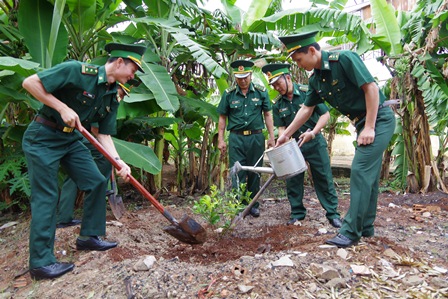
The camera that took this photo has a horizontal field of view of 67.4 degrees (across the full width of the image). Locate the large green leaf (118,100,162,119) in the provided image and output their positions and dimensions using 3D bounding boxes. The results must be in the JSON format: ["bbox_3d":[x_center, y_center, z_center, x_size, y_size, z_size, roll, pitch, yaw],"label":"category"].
[{"bbox_3d":[-1.068,-0.512,4.300,0.600,0.260,0.420,0,1,0],"label":"large green leaf"}]

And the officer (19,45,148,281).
[{"bbox_3d":[-0.955,0.055,2.300,0.820,1.570,0.580,0,1,9],"label":"officer"}]

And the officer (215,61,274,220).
[{"bbox_3d":[0.229,-0.167,3.750,0.600,1.560,0.350,0,1,5],"label":"officer"}]

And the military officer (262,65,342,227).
[{"bbox_3d":[0.806,-0.062,3.450,0.700,1.660,0.580,1,2,34],"label":"military officer"}]

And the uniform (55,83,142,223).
[{"bbox_3d":[-1.204,0.010,3.200,0.680,1.400,0.520,0,1,14],"label":"uniform"}]

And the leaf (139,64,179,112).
[{"bbox_3d":[-0.799,-0.769,4.100,0.500,0.620,0.330,0,1,0],"label":"leaf"}]

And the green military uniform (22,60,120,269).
[{"bbox_3d":[-1.044,0.089,2.300,0.640,1.380,0.540,0,1,9],"label":"green military uniform"}]

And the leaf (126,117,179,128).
[{"bbox_3d":[-1.007,-0.386,4.800,0.760,0.190,0.400,0,1,0],"label":"leaf"}]

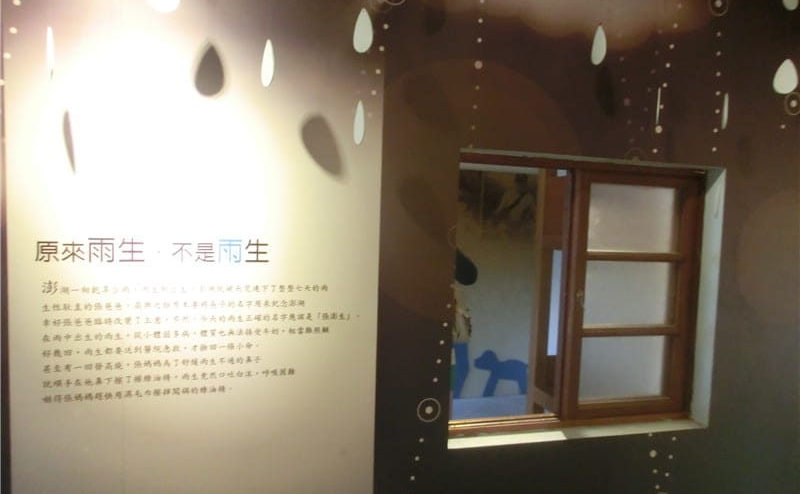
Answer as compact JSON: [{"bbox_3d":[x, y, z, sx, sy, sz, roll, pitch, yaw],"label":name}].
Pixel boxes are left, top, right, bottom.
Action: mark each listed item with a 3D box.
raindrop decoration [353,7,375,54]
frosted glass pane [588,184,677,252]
[{"bbox_3d":[-0.097,-0.569,1.460,0.073,0.116,0.006,4,5,36],"label":"raindrop decoration"},{"bbox_3d":[0.867,-0.102,2.085,0.372,0.253,0.008,1,4,-16],"label":"frosted glass pane"}]

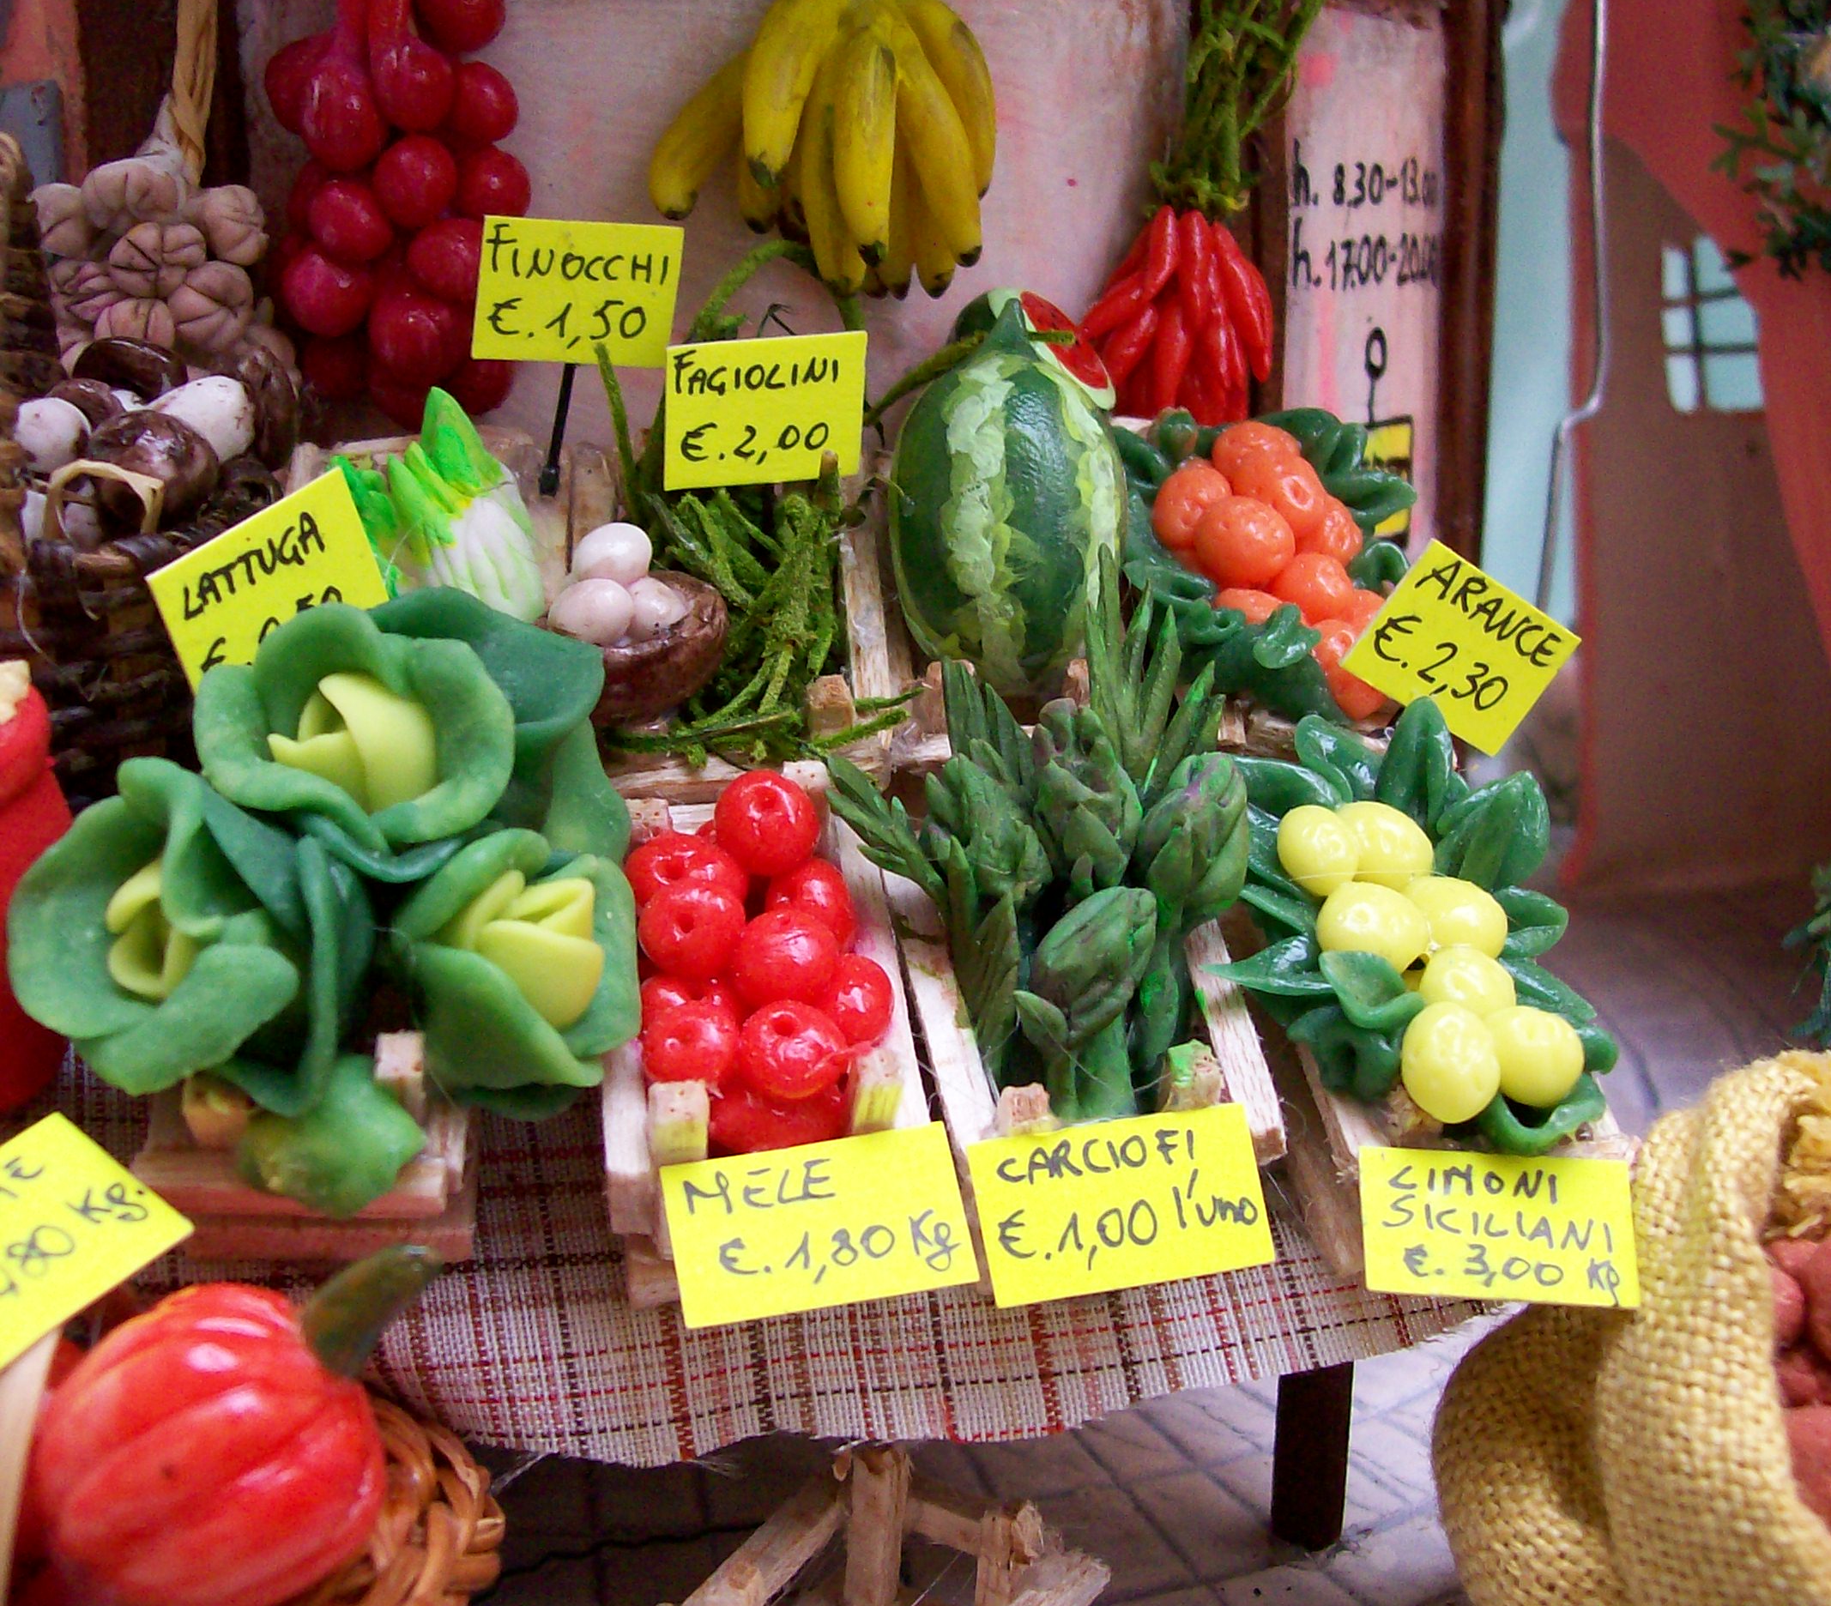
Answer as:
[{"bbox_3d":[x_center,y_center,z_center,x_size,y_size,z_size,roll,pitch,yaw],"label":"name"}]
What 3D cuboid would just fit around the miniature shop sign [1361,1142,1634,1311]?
[{"bbox_3d":[0.049,0.036,0.213,0.023,0.012,0.001,-3,12,0],"label":"miniature shop sign"}]

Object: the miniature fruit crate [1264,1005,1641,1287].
[{"bbox_3d":[0.049,0.020,0.233,0.026,0.022,0.038,-3,43,-3],"label":"miniature fruit crate"}]

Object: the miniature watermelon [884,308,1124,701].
[{"bbox_3d":[0.010,-0.031,0.266,0.025,0.041,0.025,0,22,0],"label":"miniature watermelon"}]

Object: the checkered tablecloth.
[{"bbox_3d":[-0.021,0.027,0.246,0.124,0.012,0.085,-8,44,-8],"label":"checkered tablecloth"}]

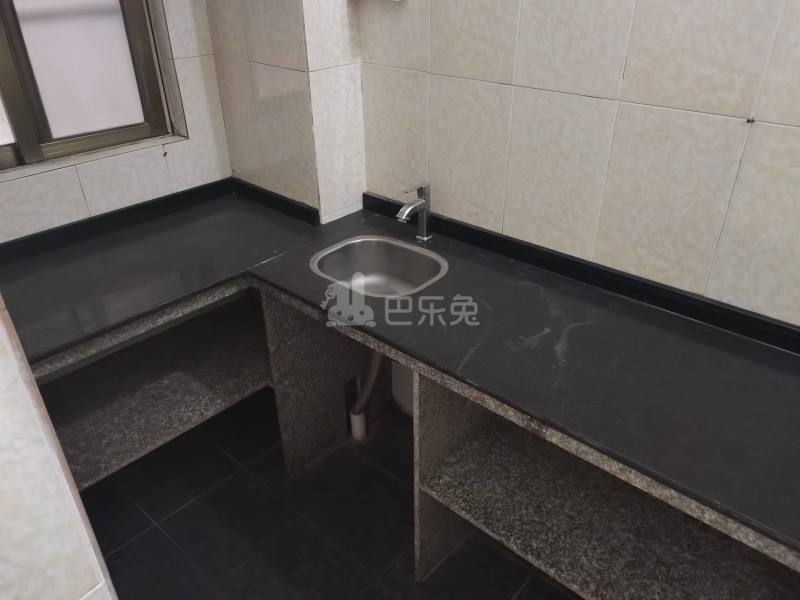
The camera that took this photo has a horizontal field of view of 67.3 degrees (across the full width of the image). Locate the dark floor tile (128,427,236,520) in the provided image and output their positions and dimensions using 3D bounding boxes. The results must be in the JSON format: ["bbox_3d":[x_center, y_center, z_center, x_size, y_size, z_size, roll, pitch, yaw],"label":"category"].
[{"bbox_3d":[-0.823,0.630,2.196,0.333,0.010,0.333,24,38,36],"label":"dark floor tile"}]

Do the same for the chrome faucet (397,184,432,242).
[{"bbox_3d":[0.047,-0.264,1.884,0.045,0.180,0.149,24,38,36],"label":"chrome faucet"}]

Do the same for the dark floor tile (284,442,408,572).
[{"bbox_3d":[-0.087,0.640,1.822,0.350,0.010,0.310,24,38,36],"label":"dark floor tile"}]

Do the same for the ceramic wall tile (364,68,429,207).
[{"bbox_3d":[-0.013,-0.537,2.009,0.287,0.450,0.010,24,38,36],"label":"ceramic wall tile"}]

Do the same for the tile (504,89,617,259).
[{"bbox_3d":[0.429,-0.342,1.662,0.296,0.450,0.010,24,38,36],"label":"tile"}]

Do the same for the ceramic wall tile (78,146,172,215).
[{"bbox_3d":[-0.776,-0.336,1.726,0.010,0.167,0.252,24,38,36],"label":"ceramic wall tile"}]

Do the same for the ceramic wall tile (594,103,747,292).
[{"bbox_3d":[0.557,-0.201,1.271,0.254,0.390,0.010,24,38,36],"label":"ceramic wall tile"}]

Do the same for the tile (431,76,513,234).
[{"bbox_3d":[0.207,-0.440,1.836,0.300,0.450,0.010,24,38,36],"label":"tile"}]

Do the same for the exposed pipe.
[{"bbox_3d":[-0.100,0.311,1.891,0.190,0.470,0.080,24,38,36],"label":"exposed pipe"}]

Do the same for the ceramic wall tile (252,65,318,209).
[{"bbox_3d":[-0.388,-0.554,2.047,0.304,0.450,0.010,24,38,36],"label":"ceramic wall tile"}]

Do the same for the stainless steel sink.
[{"bbox_3d":[-0.054,-0.038,1.623,0.348,0.145,0.295,24,38,36],"label":"stainless steel sink"}]

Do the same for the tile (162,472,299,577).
[{"bbox_3d":[-0.501,0.665,1.786,0.305,0.010,0.305,24,38,36],"label":"tile"}]

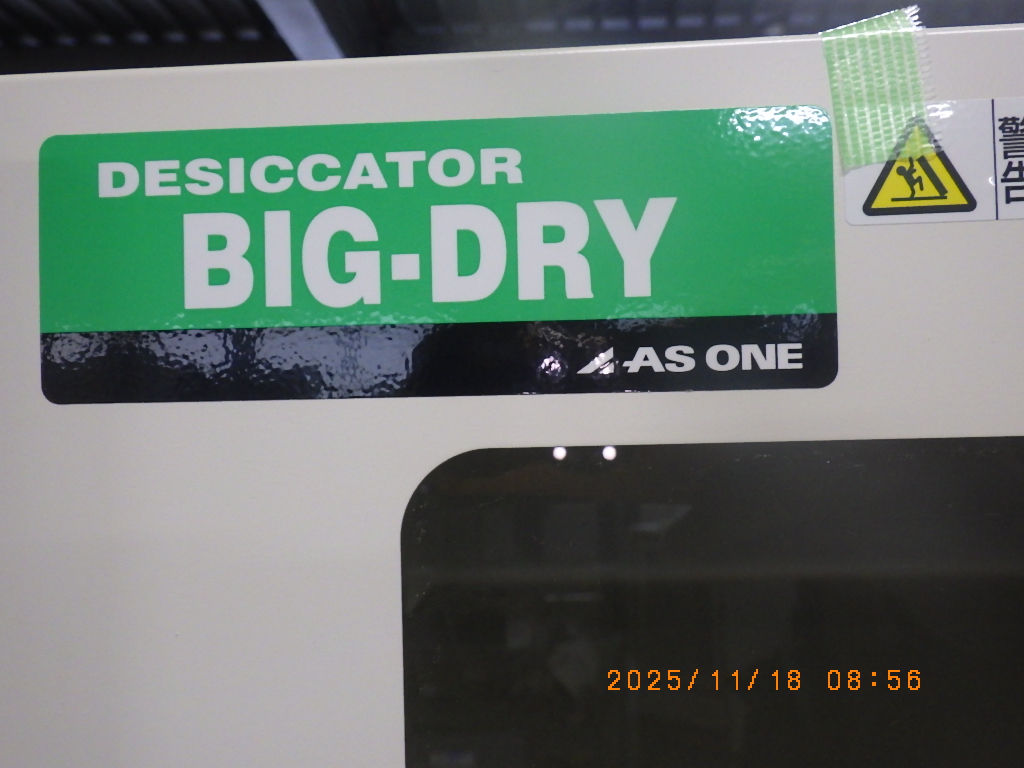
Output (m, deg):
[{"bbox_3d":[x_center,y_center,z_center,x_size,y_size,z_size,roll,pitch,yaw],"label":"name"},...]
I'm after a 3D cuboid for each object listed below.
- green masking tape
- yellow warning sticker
[{"bbox_3d":[0.057,-0.045,0.156,0.016,0.024,0.003,-7,-2,4],"label":"green masking tape"},{"bbox_3d":[0.062,-0.034,0.154,0.017,0.014,0.001,-1,-1,4],"label":"yellow warning sticker"}]

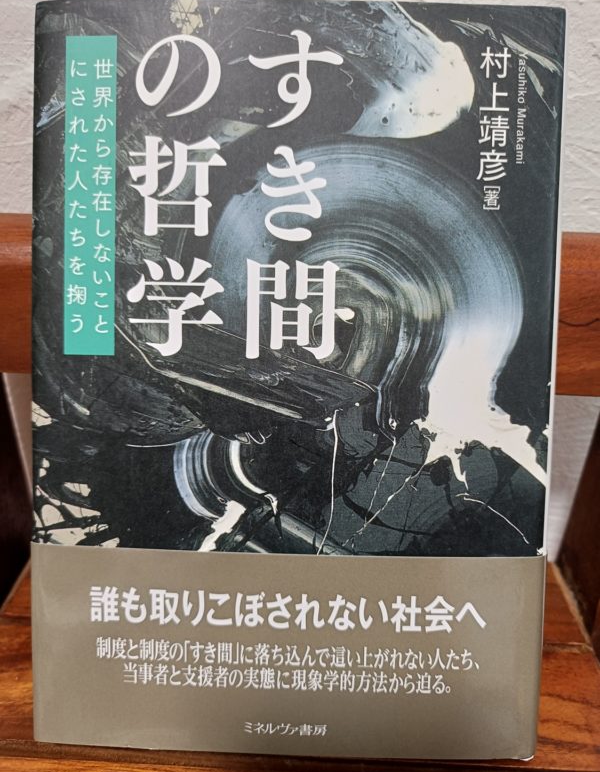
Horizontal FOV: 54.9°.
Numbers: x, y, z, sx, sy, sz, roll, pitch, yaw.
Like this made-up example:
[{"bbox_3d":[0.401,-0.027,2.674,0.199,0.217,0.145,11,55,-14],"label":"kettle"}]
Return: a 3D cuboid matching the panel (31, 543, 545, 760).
[{"bbox_3d":[-0.004,0.069,0.160,0.132,0.053,0.018,1,2,1],"label":"panel"}]

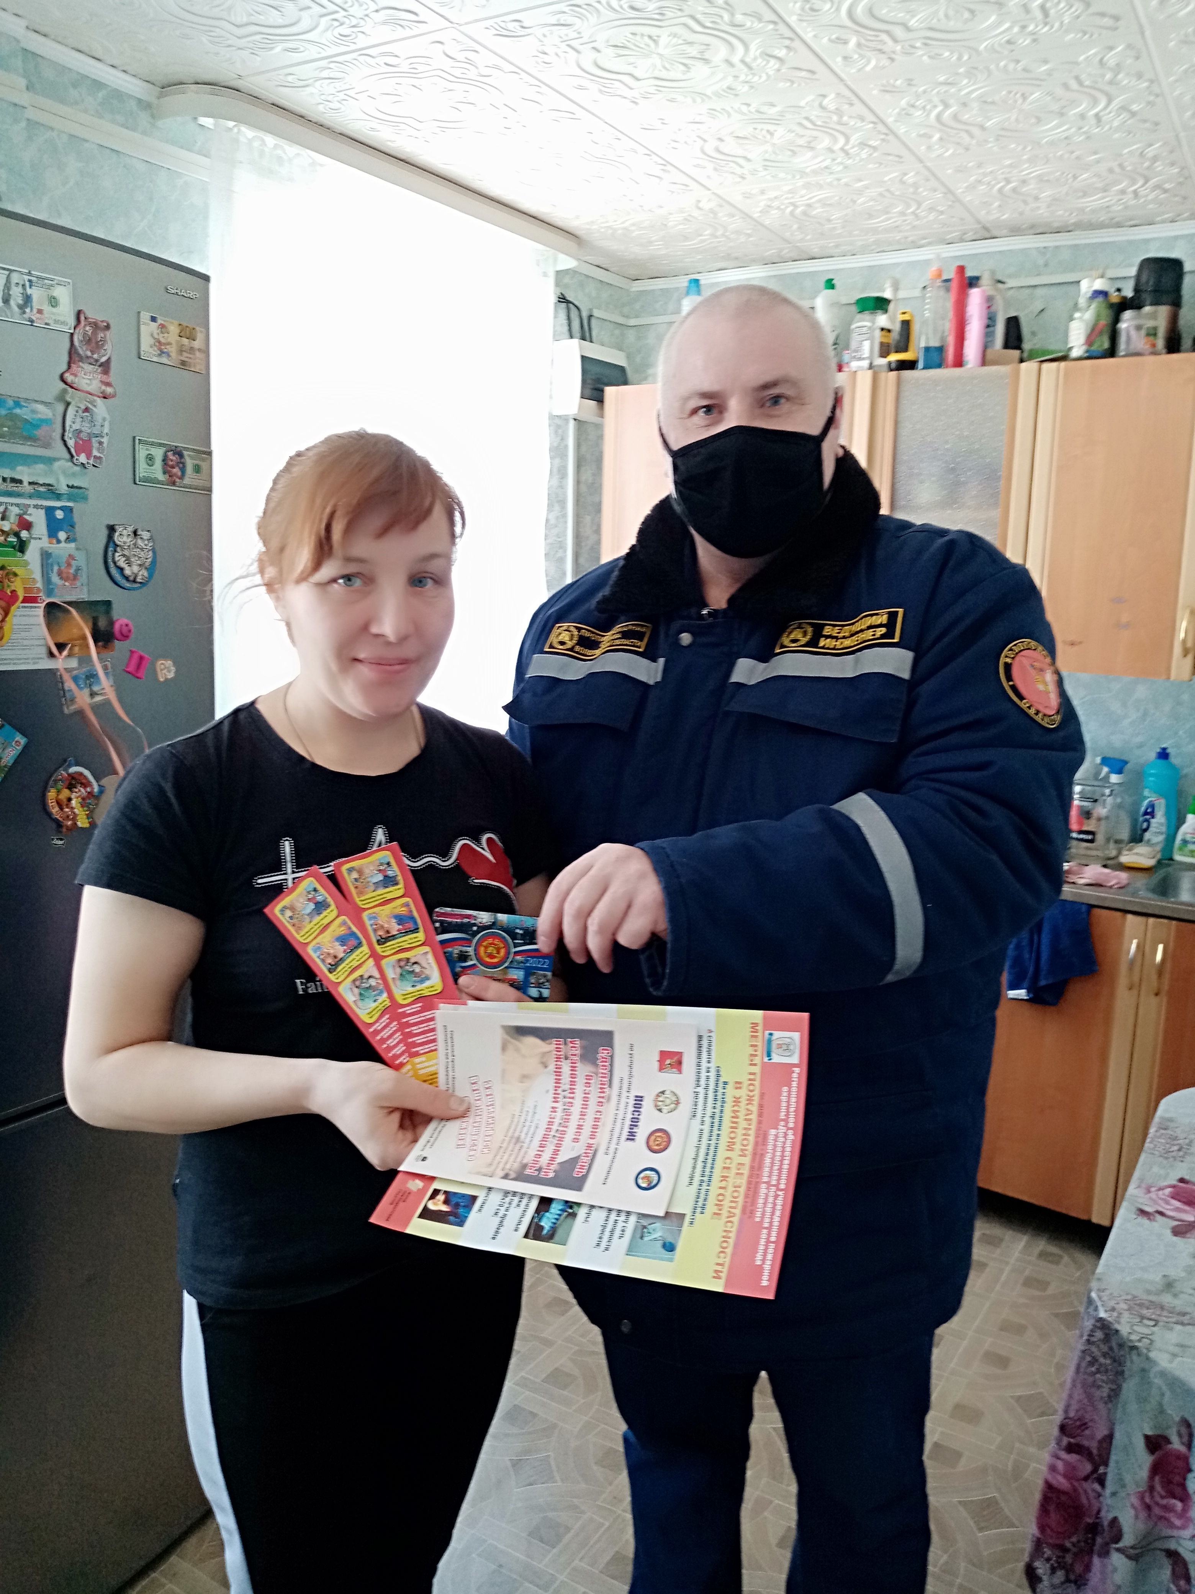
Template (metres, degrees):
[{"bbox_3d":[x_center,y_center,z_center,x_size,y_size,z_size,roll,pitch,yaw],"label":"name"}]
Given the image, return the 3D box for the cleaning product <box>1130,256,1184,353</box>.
[{"bbox_3d":[1.357,-1.169,2.910,0.120,0.262,0.120,8,13,30],"label":"cleaning product"}]

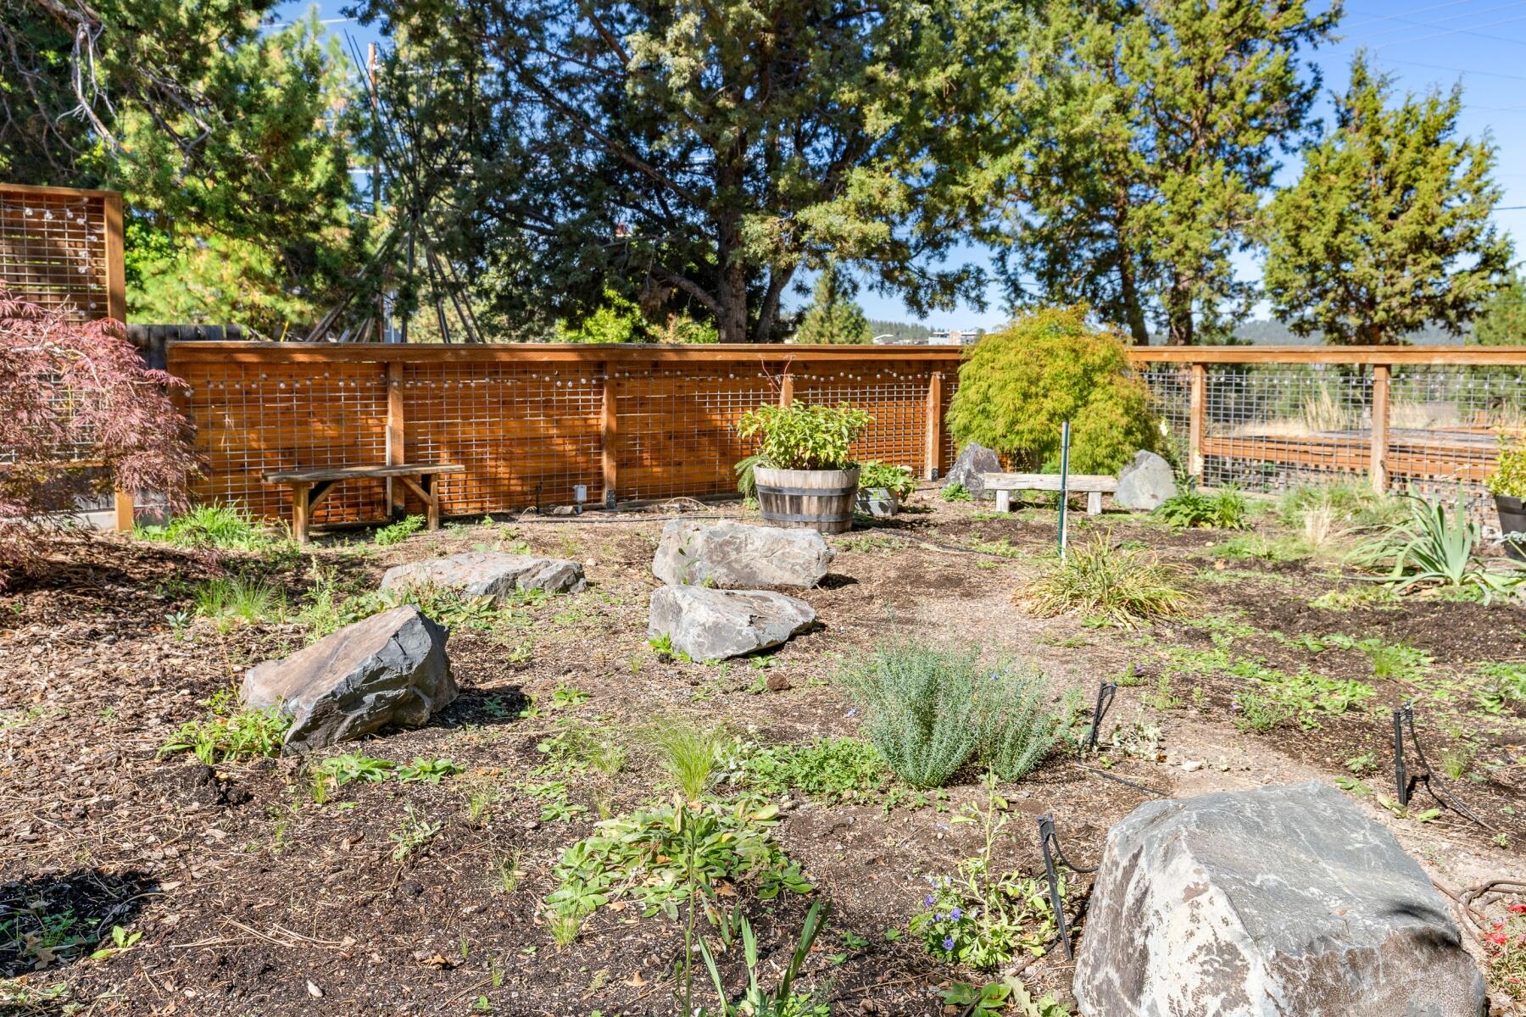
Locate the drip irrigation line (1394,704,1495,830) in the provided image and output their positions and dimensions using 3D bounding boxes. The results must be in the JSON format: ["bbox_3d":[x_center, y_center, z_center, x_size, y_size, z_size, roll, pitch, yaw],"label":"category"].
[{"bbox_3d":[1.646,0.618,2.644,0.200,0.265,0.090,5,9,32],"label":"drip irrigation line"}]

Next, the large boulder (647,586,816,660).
[{"bbox_3d":[-0.127,0.404,4.246,0.640,0.220,0.460,-1,7,-8],"label":"large boulder"}]

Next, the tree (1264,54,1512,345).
[{"bbox_3d":[10.194,-4.461,18.000,3.800,5.800,3.600,4,8,29],"label":"tree"}]

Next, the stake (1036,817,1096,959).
[{"bbox_3d":[0.562,0.710,2.023,0.095,0.265,0.060,2,8,15],"label":"stake"}]

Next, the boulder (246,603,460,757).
[{"bbox_3d":[-1.293,0.468,3.419,0.570,0.335,0.470,-5,9,-35],"label":"boulder"}]

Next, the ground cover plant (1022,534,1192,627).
[{"bbox_3d":[1.517,0.281,4.842,0.700,0.290,0.640,2,8,16],"label":"ground cover plant"}]

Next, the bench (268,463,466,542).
[{"bbox_3d":[-2.367,-0.033,6.554,1.080,0.410,0.300,-4,9,-31],"label":"bench"}]

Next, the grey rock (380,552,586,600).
[{"bbox_3d":[-1.311,0.301,5.180,0.930,0.150,0.450,0,7,-3],"label":"grey rock"}]

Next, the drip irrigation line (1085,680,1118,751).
[{"bbox_3d":[0.952,0.585,3.087,0.080,0.200,0.050,2,8,15],"label":"drip irrigation line"}]

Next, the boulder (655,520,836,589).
[{"bbox_3d":[-0.091,0.212,5.393,0.860,0.265,0.450,0,7,3],"label":"boulder"}]

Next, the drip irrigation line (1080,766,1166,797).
[{"bbox_3d":[0.941,0.705,2.894,0.025,0.020,0.257,-6,9,-38],"label":"drip irrigation line"}]

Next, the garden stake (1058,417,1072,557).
[{"bbox_3d":[1.594,-0.100,5.812,0.042,0.760,0.040,2,8,15],"label":"garden stake"}]

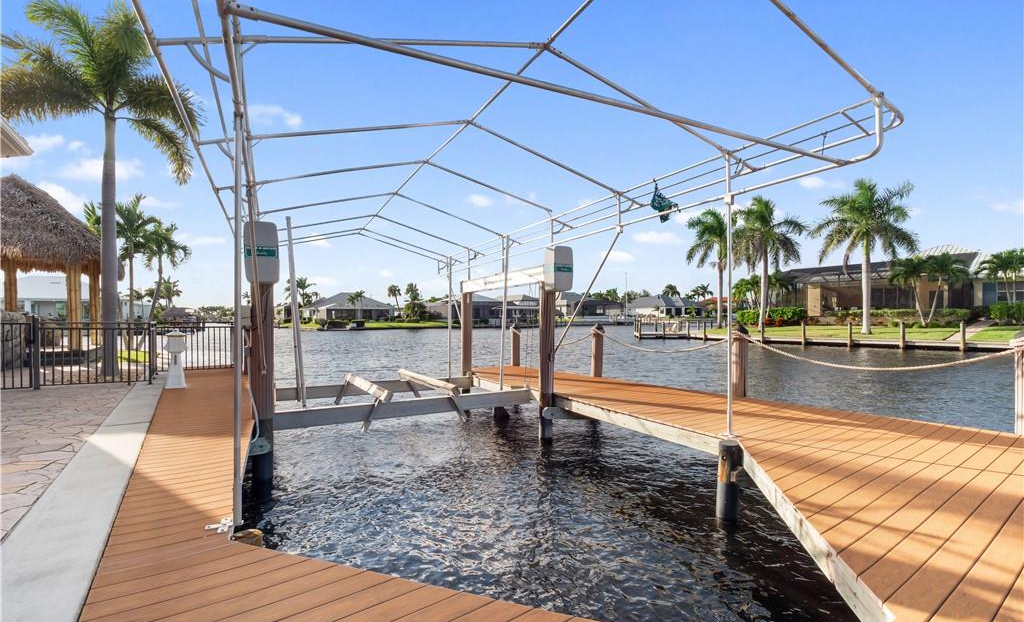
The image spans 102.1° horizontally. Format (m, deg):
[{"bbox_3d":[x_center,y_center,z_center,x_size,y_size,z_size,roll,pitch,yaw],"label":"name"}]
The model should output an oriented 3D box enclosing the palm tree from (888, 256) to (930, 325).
[{"bbox_3d":[33.117,-1.687,34.500,3.500,5.874,3.400,0,-1,0],"label":"palm tree"}]

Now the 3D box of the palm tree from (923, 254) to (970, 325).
[{"bbox_3d":[37.249,-1.843,35.500,2.900,6.172,2.900,1,-1,-44],"label":"palm tree"}]

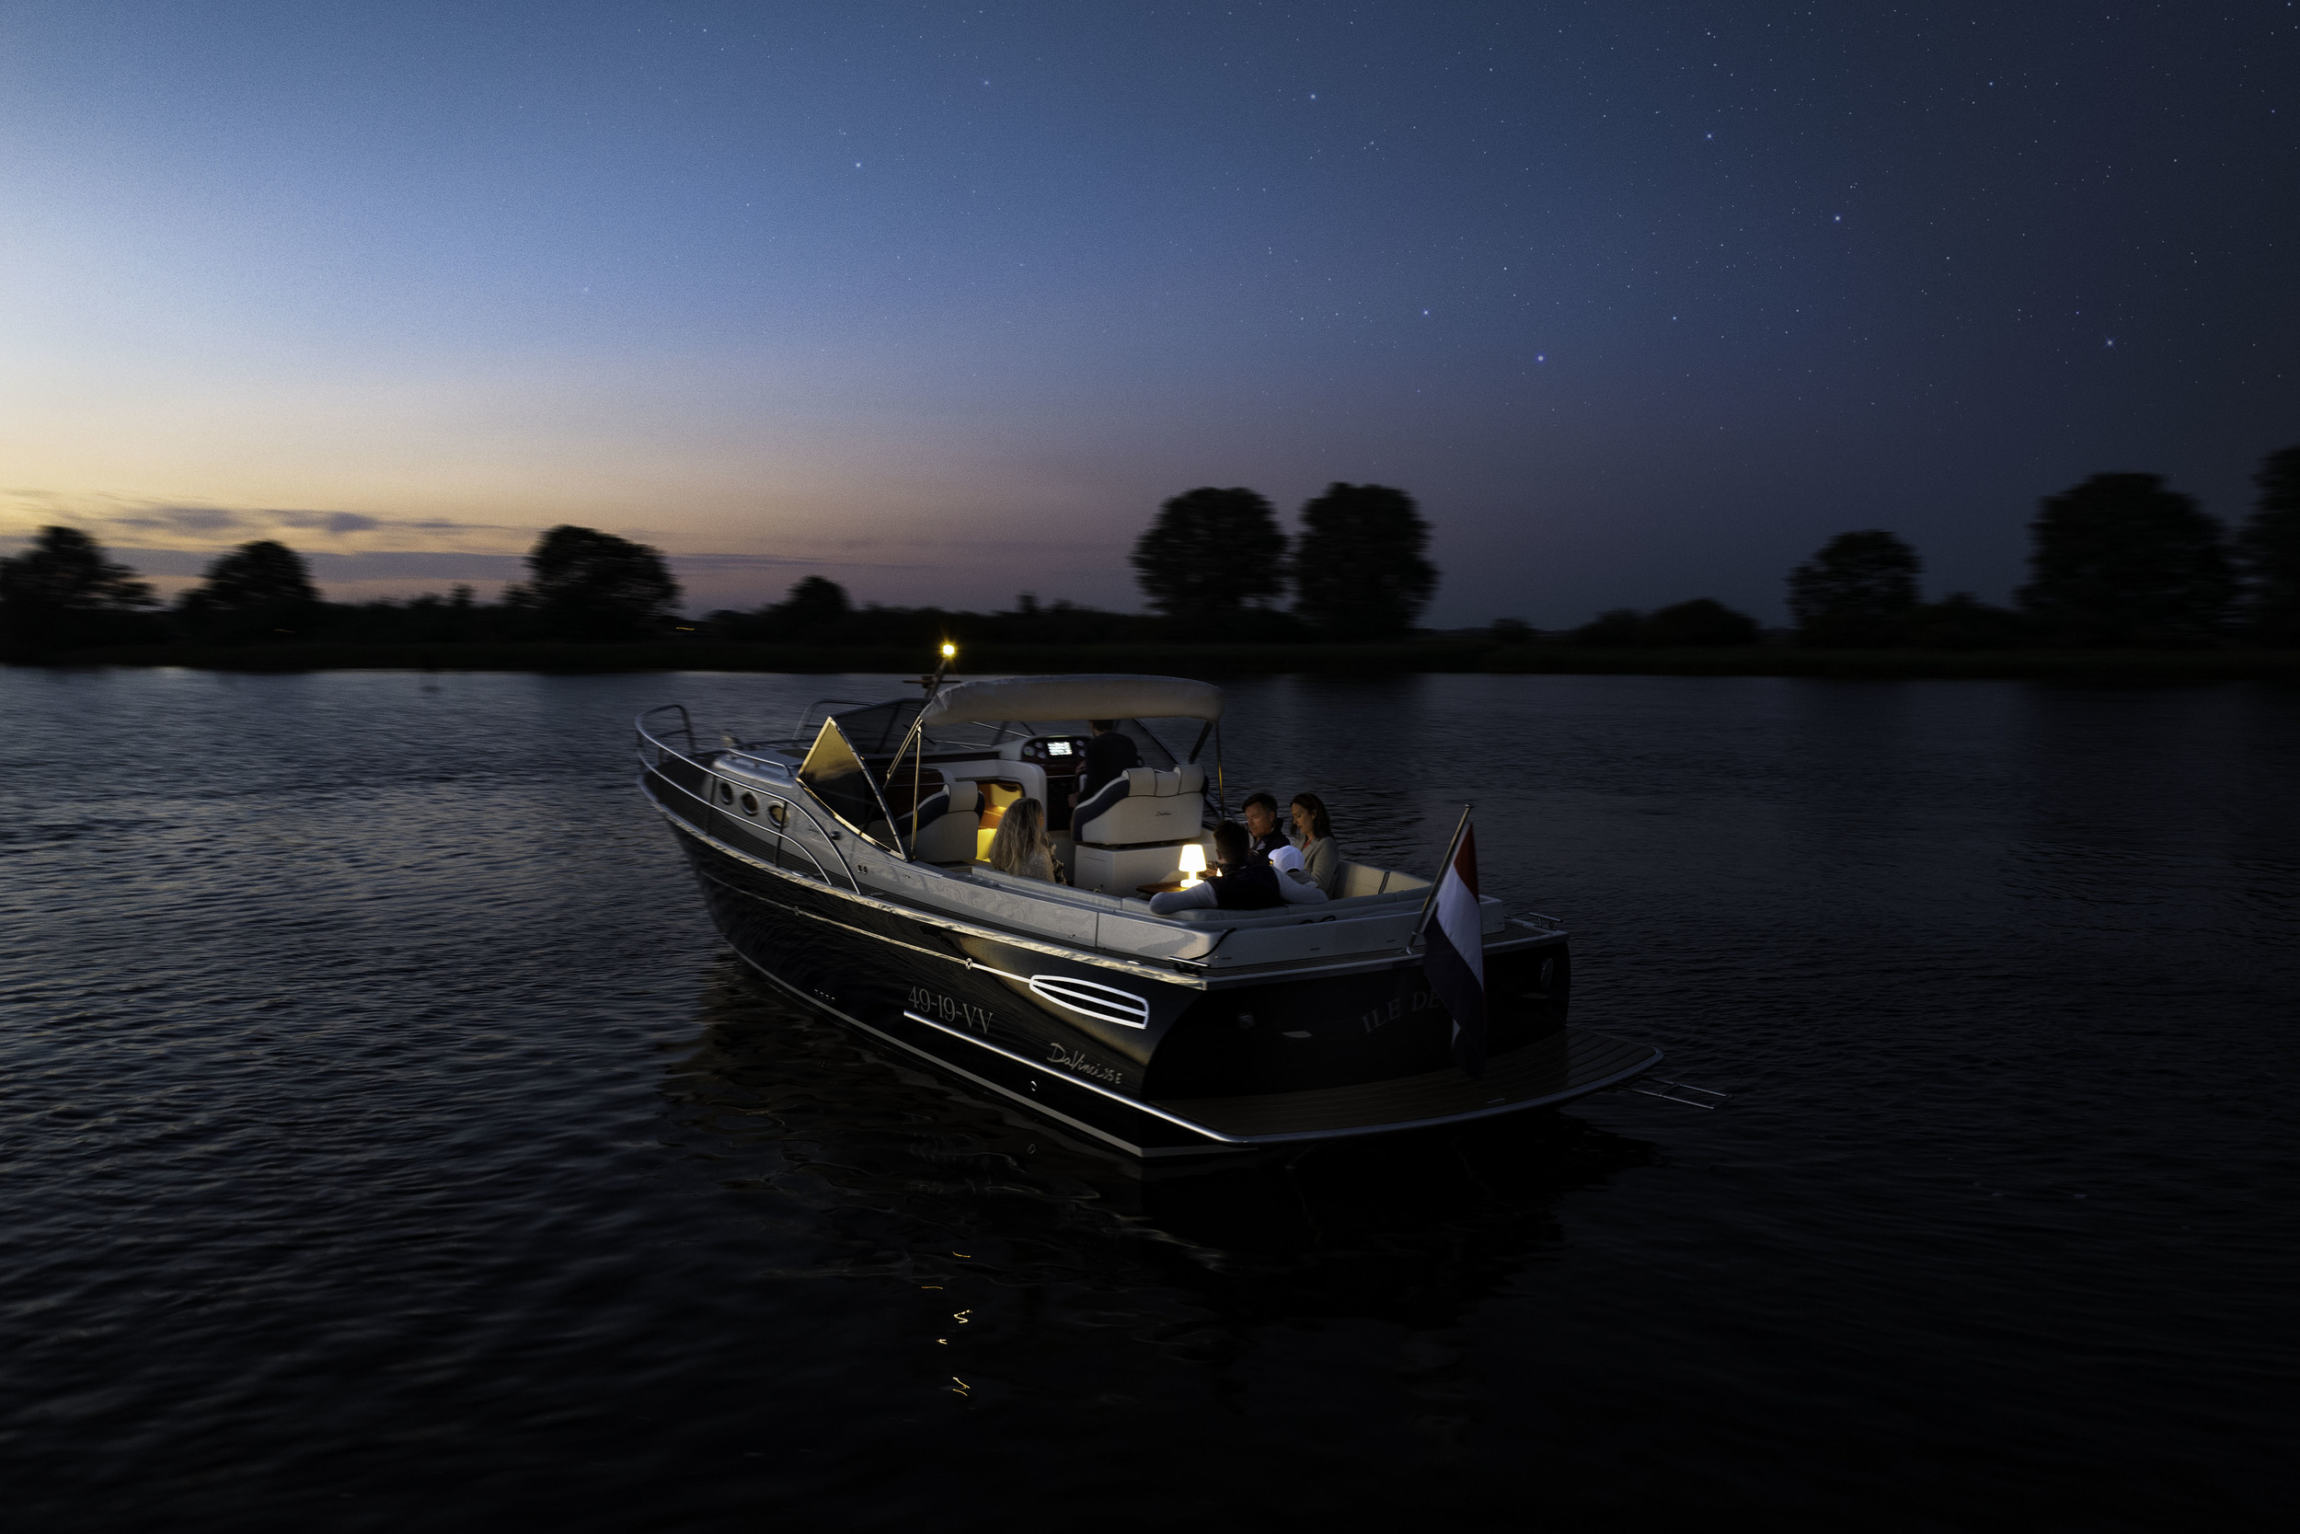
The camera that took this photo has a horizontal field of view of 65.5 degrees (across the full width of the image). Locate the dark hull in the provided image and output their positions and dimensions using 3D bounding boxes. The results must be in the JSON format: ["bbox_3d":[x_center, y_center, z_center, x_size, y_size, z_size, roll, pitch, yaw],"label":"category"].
[{"bbox_3d":[-1.614,1.022,13.737,3.567,1.568,10.988,-2,4,-38],"label":"dark hull"}]

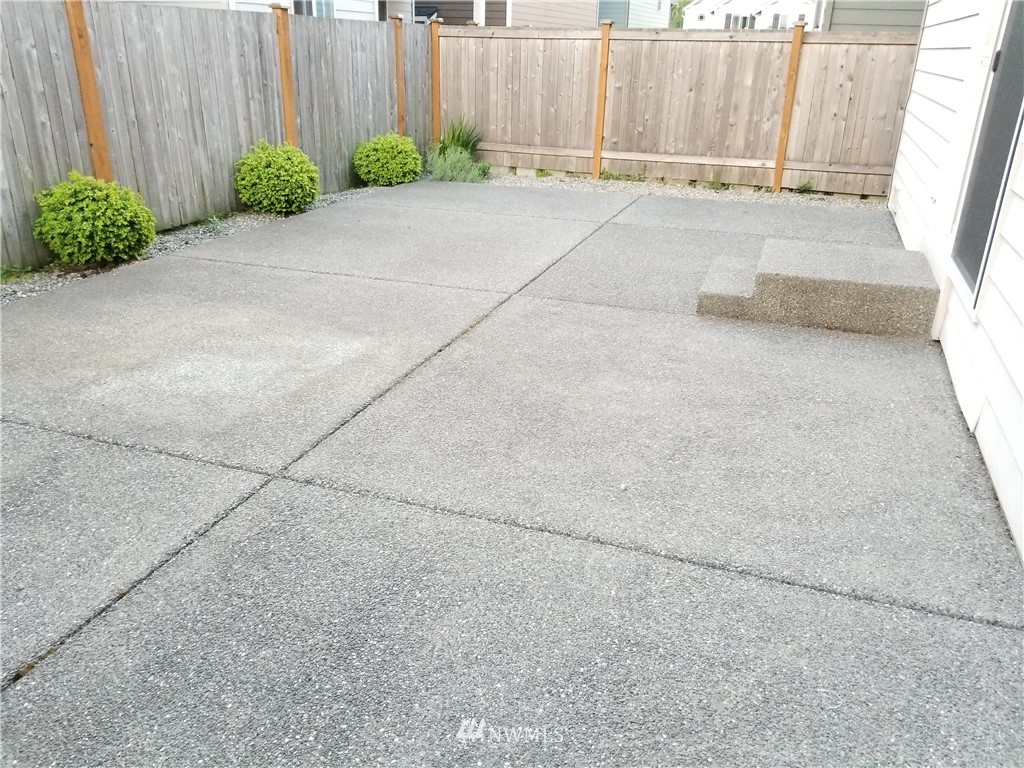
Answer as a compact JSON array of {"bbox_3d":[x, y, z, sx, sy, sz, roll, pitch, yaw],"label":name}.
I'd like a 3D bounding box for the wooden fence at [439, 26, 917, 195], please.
[{"bbox_3d":[1.797,-3.621,10.034,6.167,1.931,0.130,9,25,18],"label":"wooden fence"}]

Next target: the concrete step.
[{"bbox_3d":[2.108,-0.706,5.321,1.444,0.328,1.017,8,25,19],"label":"concrete step"}]

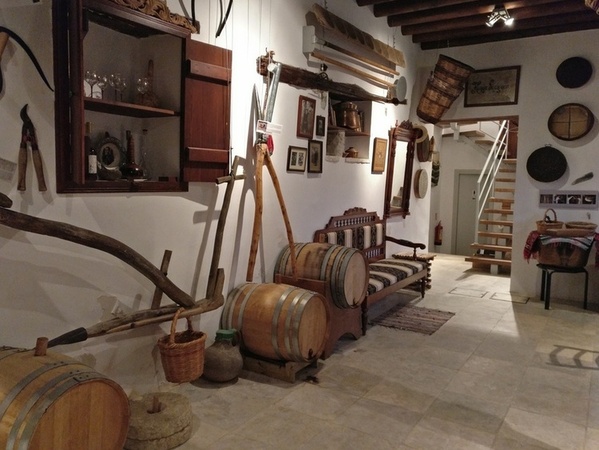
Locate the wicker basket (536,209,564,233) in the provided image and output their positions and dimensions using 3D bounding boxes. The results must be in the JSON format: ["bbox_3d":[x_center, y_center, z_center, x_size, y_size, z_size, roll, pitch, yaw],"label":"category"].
[{"bbox_3d":[2.813,-0.045,5.437,0.290,0.265,0.280,4,5,29],"label":"wicker basket"}]

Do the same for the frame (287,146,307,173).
[{"bbox_3d":[-0.009,-0.592,4.441,0.026,0.231,0.299,9,9,32],"label":"frame"}]

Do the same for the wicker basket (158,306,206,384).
[{"bbox_3d":[-0.741,0.740,3.069,0.292,0.445,0.292,2,6,0],"label":"wicker basket"}]

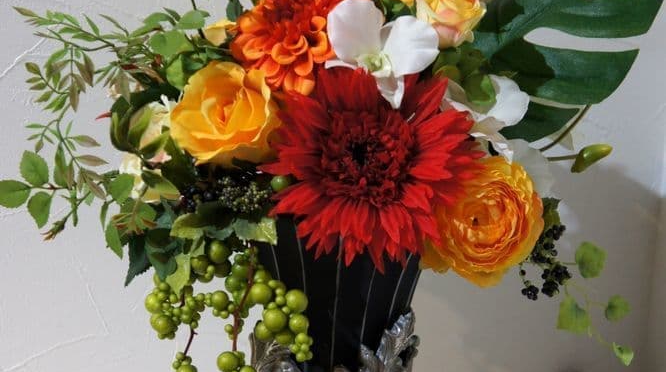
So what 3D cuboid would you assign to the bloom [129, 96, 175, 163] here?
[{"bbox_3d":[-0.107,-0.033,1.000,0.034,0.042,0.034,11,-7,26],"label":"bloom"}]

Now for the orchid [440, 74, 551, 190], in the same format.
[{"bbox_3d":[0.094,-0.030,0.983,0.065,0.068,0.038,-7,-8,-32],"label":"orchid"}]

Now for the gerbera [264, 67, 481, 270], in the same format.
[{"bbox_3d":[0.023,-0.010,0.950,0.122,0.116,0.045,4,-4,3],"label":"gerbera"}]

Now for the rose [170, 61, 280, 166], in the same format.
[{"bbox_3d":[-0.061,-0.041,0.960,0.060,0.058,0.046,7,-10,13],"label":"rose"}]

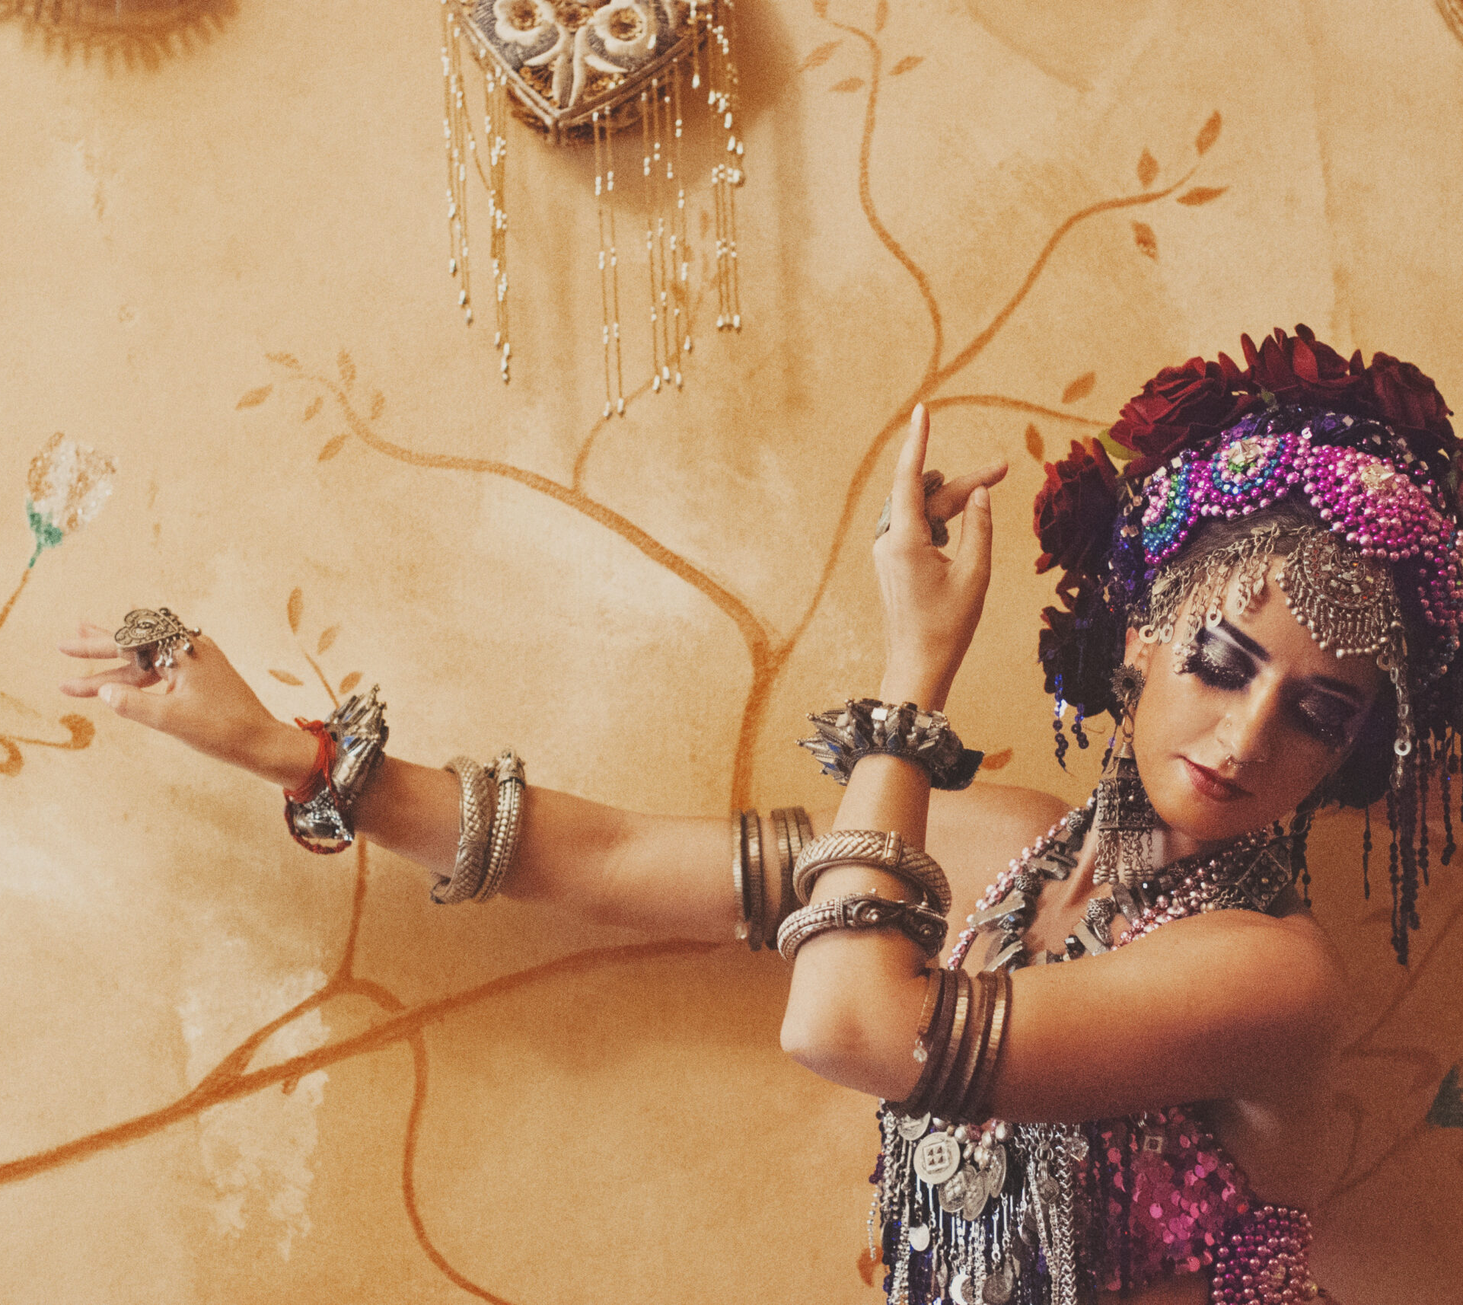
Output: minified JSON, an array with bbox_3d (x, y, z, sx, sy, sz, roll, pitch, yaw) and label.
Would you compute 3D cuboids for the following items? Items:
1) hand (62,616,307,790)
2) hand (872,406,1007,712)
[{"bbox_3d":[-0.307,0.025,2.290,0.160,0.065,0.085,22,0,-13],"label":"hand"},{"bbox_3d":[0.114,-0.051,2.220,0.070,0.165,0.080,3,-5,-30],"label":"hand"}]

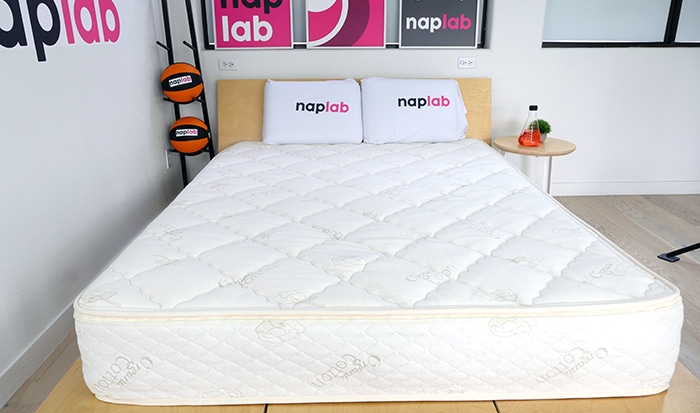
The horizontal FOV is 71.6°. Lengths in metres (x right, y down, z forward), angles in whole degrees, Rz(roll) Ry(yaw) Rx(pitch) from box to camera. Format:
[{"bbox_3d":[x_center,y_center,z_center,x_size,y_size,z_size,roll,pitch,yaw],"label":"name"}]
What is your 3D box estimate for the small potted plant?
[{"bbox_3d":[1.209,-0.480,3.040,0.135,0.150,0.135,0,19,-1],"label":"small potted plant"}]

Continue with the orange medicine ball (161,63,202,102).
[{"bbox_3d":[-0.959,-0.704,2.762,0.234,0.234,0.234,-6,20,-18],"label":"orange medicine ball"}]

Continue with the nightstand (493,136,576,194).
[{"bbox_3d":[1.136,-0.170,3.063,0.510,0.450,0.510,0,19,-1],"label":"nightstand"}]

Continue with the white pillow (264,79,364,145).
[{"bbox_3d":[-0.230,-0.585,2.975,0.605,0.385,0.150,0,0,-1],"label":"white pillow"}]

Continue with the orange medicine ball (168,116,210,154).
[{"bbox_3d":[-0.945,-0.417,2.863,0.232,0.232,0.232,-6,20,-17],"label":"orange medicine ball"}]

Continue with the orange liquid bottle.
[{"bbox_3d":[1.108,-0.498,2.951,0.138,0.245,0.138,0,19,-1],"label":"orange liquid bottle"}]

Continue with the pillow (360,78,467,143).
[{"bbox_3d":[0.394,-0.588,2.989,0.640,0.385,0.150,0,0,-1],"label":"pillow"}]

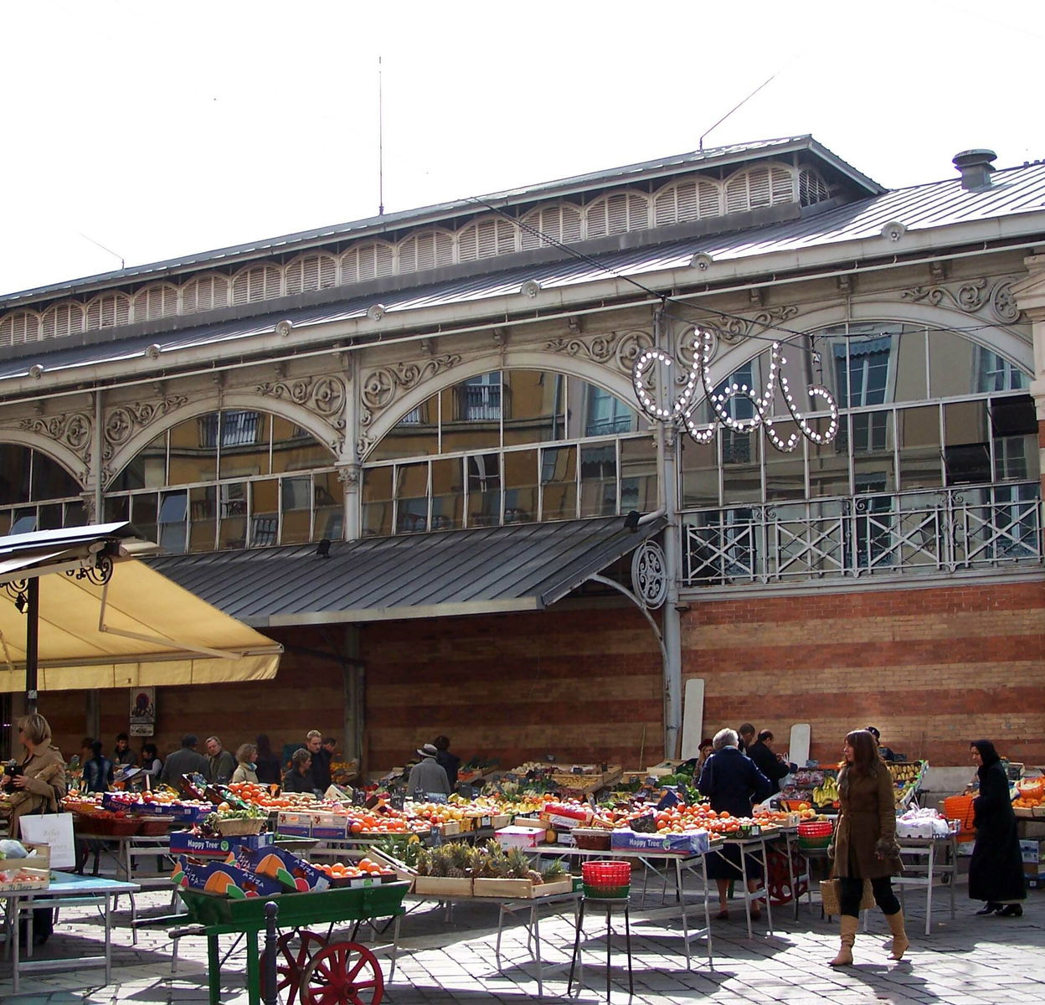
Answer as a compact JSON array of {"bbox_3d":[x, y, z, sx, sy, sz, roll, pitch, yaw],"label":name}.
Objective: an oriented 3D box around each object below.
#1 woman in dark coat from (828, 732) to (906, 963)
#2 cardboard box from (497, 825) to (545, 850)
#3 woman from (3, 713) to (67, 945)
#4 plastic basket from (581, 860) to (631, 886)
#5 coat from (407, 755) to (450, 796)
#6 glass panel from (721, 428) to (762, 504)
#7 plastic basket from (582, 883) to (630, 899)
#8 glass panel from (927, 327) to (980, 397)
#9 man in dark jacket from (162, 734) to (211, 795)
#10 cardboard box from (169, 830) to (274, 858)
[{"bbox_3d":[2.541,2.508,13.618,0.550,1.670,0.500,4,-10,-27],"label":"woman in dark coat"},{"bbox_3d":[-0.007,2.570,14.174,0.310,0.120,0.400,-2,-8,14],"label":"cardboard box"},{"bbox_3d":[-3.713,2.481,14.031,0.450,1.750,0.500,1,-8,-7],"label":"woman"},{"bbox_3d":[0.515,2.270,11.350,0.300,0.150,0.300,-1,-9,6],"label":"plastic basket"},{"bbox_3d":[-1.037,3.224,20.540,0.480,0.850,0.320,-1,-8,3],"label":"coat"},{"bbox_3d":[3.183,-0.519,27.046,0.655,1.046,0.050,-5,-9,32],"label":"glass panel"},{"bbox_3d":[0.522,2.410,11.499,0.300,0.100,0.300,0,-8,0],"label":"plastic basket"},{"bbox_3d":[6.189,-2.019,26.677,0.721,1.055,0.040,-5,-10,32],"label":"glass panel"},{"bbox_3d":[-3.840,3.525,21.181,0.550,1.750,0.380,-2,-8,10],"label":"man in dark jacket"},{"bbox_3d":[-2.054,2.344,12.729,0.600,0.155,0.390,-3,-8,16],"label":"cardboard box"}]

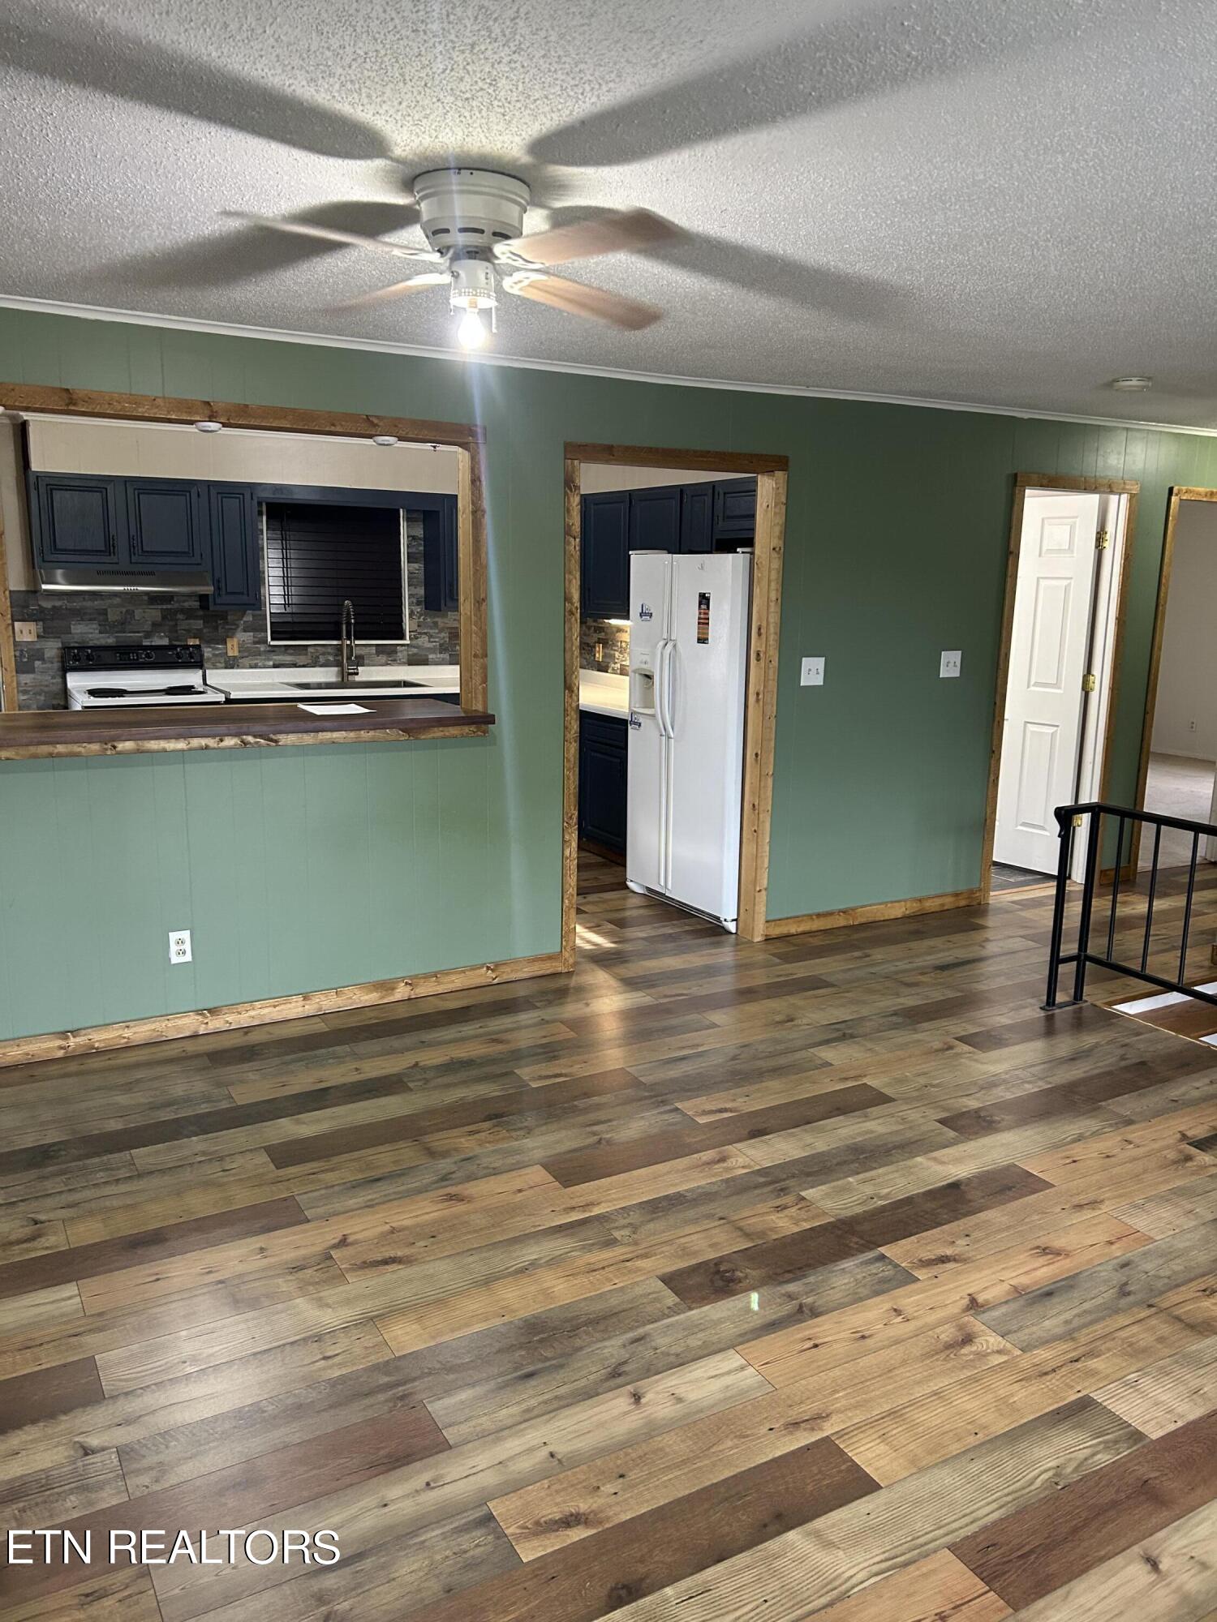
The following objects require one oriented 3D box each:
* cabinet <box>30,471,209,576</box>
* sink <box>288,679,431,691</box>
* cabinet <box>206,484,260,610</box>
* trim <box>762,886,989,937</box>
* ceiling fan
[{"bbox_3d":[-2.838,-1.661,7.074,0.921,0.537,0.320,-5,13,-30],"label":"cabinet"},{"bbox_3d":[-1.625,-0.697,7.833,0.830,0.200,0.500,-5,13,-30],"label":"sink"},{"bbox_3d":[-2.311,-1.605,7.396,0.300,0.752,0.320,-5,13,-30],"label":"cabinet"},{"bbox_3d":[1.330,0.498,6.003,1.392,0.085,0.022,-5,13,-30],"label":"trim"},{"bbox_3d":[-0.291,-1.158,2.600,1.130,0.320,1.130,-5,13,-30],"label":"ceiling fan"}]

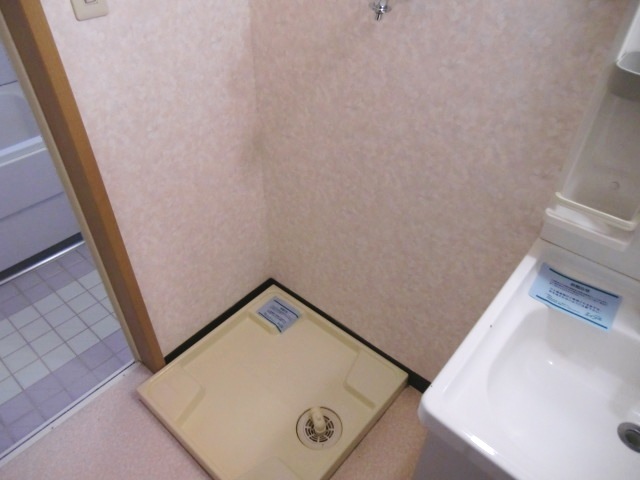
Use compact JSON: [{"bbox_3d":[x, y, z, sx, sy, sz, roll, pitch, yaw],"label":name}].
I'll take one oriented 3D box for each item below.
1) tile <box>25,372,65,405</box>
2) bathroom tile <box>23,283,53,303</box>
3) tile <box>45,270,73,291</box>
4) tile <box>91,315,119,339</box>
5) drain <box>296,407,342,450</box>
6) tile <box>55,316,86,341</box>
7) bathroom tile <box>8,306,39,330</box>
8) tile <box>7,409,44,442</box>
[{"bbox_3d":[-0.985,0.540,1.591,0.096,0.009,0.092,30,47,29],"label":"tile"},{"bbox_3d":[-1.227,0.235,1.940,0.094,0.010,0.092,29,47,30],"label":"bathroom tile"},{"bbox_3d":[-1.190,0.191,2.042,0.098,0.010,0.098,30,48,29],"label":"tile"},{"bbox_3d":[-0.871,0.358,1.813,0.092,0.009,0.092,30,47,29],"label":"tile"},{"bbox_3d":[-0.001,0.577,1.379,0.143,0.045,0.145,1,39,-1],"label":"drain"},{"bbox_3d":[-1.027,0.369,1.837,0.098,0.010,0.098,30,48,29],"label":"tile"},{"bbox_3d":[-1.220,0.324,1.840,0.092,0.009,0.092,30,47,29],"label":"bathroom tile"},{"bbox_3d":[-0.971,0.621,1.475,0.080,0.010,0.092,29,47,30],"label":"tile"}]

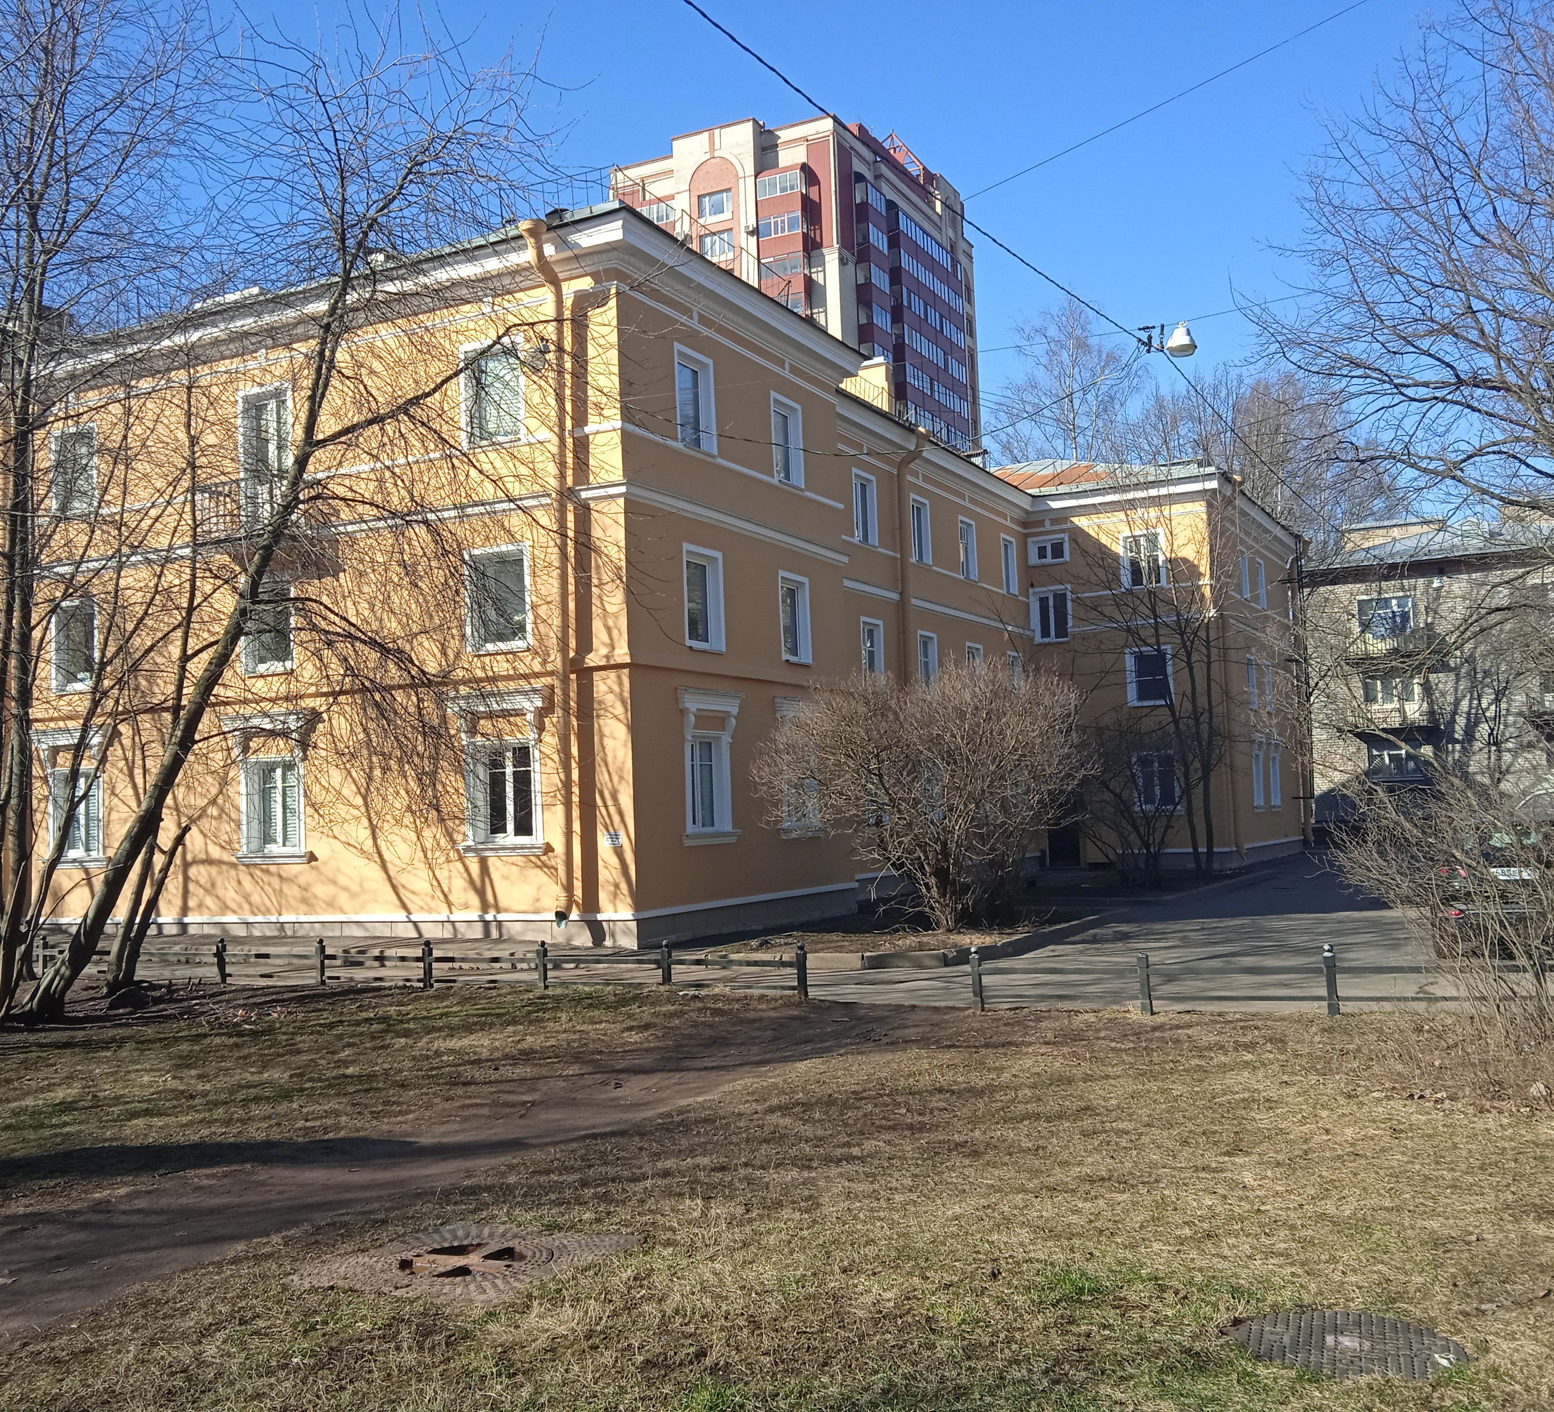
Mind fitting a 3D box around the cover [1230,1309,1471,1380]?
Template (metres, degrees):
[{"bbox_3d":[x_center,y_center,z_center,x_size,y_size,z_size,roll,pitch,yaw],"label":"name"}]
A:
[{"bbox_3d":[1.652,1.881,4.420,0.635,0.050,0.635,-4,-4,27],"label":"cover"}]

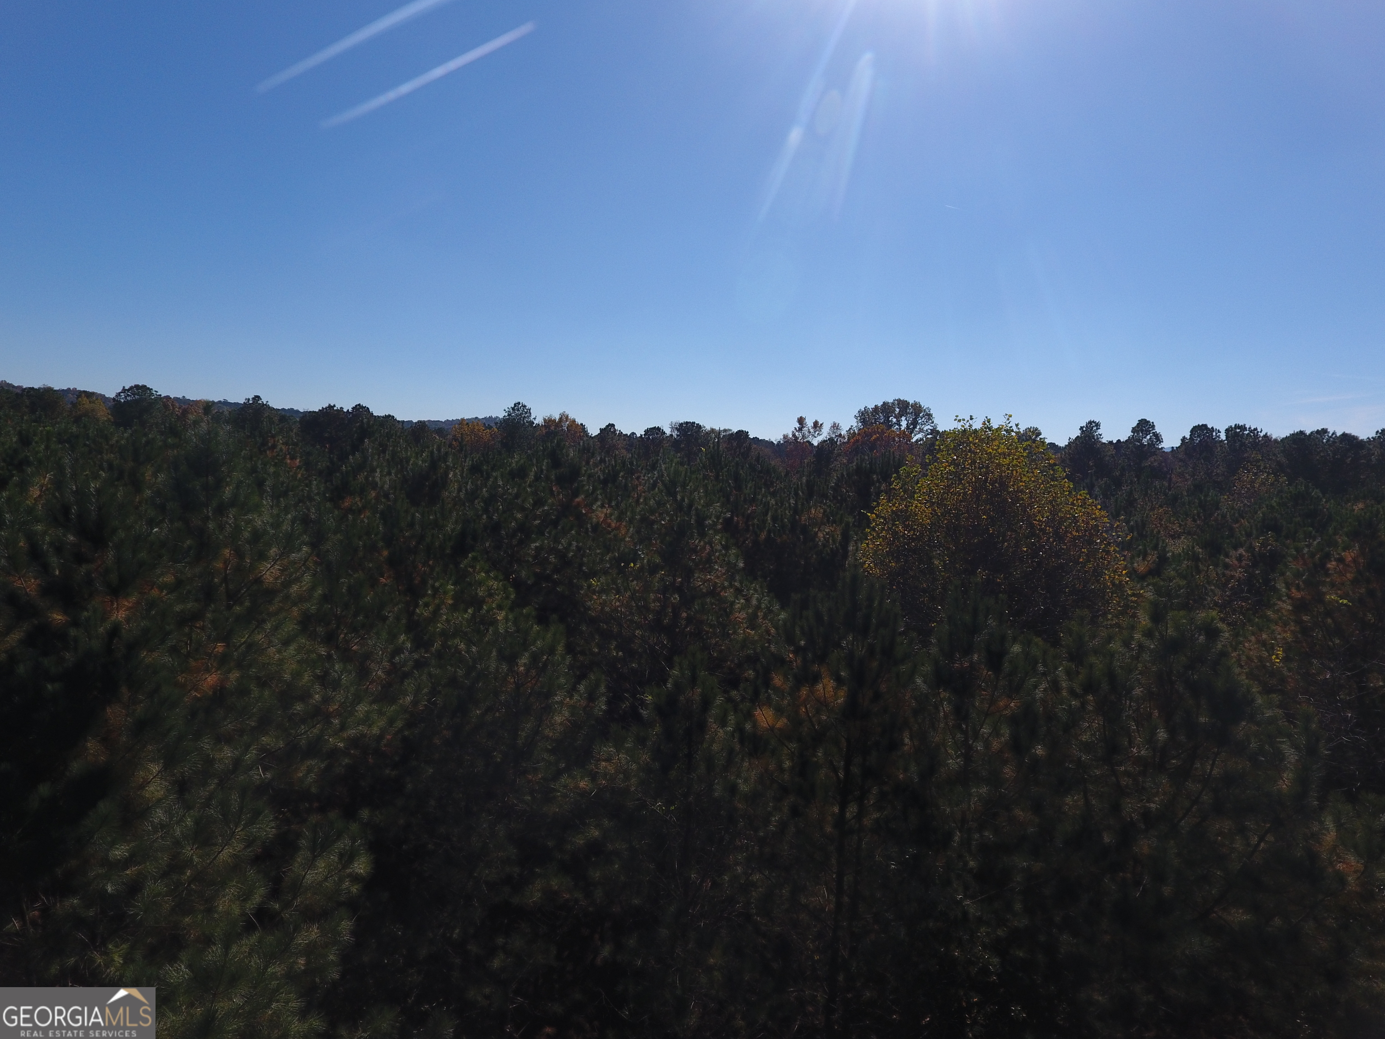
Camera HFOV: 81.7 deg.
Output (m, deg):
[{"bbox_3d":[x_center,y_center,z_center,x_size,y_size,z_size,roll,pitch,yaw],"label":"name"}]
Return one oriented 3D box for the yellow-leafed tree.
[{"bbox_3d":[8.300,1.700,22.200,7.200,9.000,7.000,0,6,0],"label":"yellow-leafed tree"}]

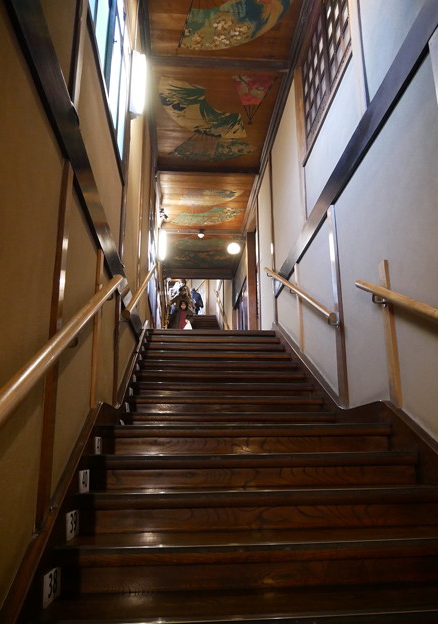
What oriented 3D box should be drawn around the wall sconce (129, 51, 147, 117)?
[{"bbox_3d":[-0.797,-2.225,4.915,0.126,0.695,0.102,1,-15,-5],"label":"wall sconce"}]

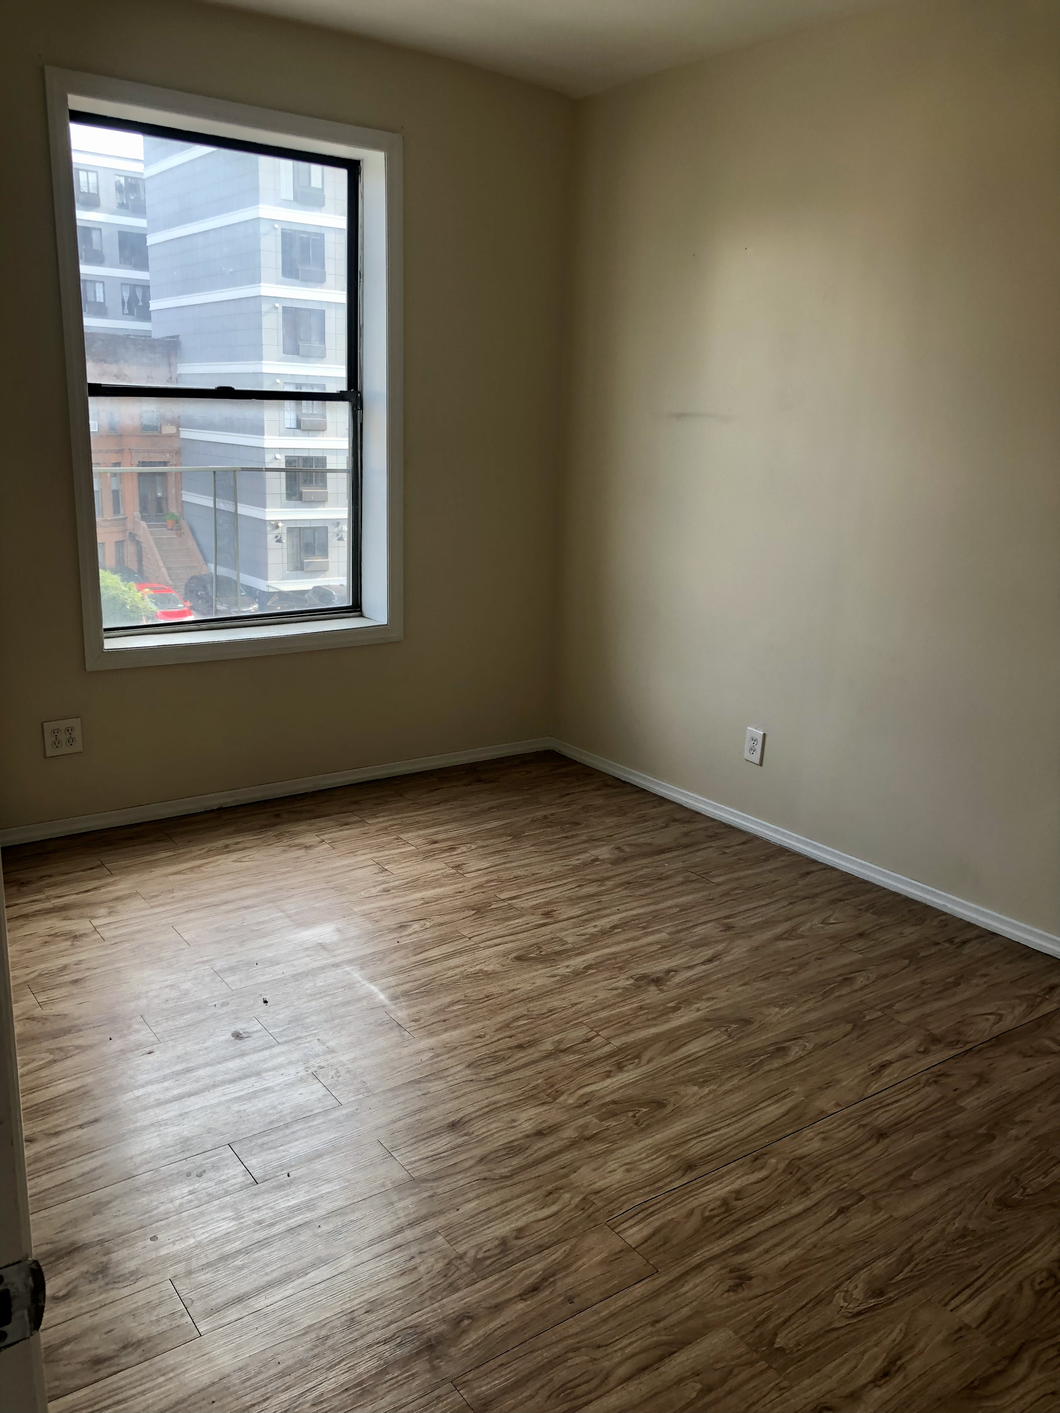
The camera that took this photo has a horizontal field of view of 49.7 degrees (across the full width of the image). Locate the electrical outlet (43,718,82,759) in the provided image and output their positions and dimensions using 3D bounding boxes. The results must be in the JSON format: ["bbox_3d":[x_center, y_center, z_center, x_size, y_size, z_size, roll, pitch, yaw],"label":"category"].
[{"bbox_3d":[-1.582,0.108,3.882,0.120,0.119,0.013,-8,17,-35],"label":"electrical outlet"}]

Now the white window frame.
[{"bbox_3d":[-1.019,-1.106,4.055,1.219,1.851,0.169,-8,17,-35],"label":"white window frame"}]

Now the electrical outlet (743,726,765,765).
[{"bbox_3d":[0.807,0.147,4.127,0.014,0.115,0.073,-8,17,-35],"label":"electrical outlet"}]

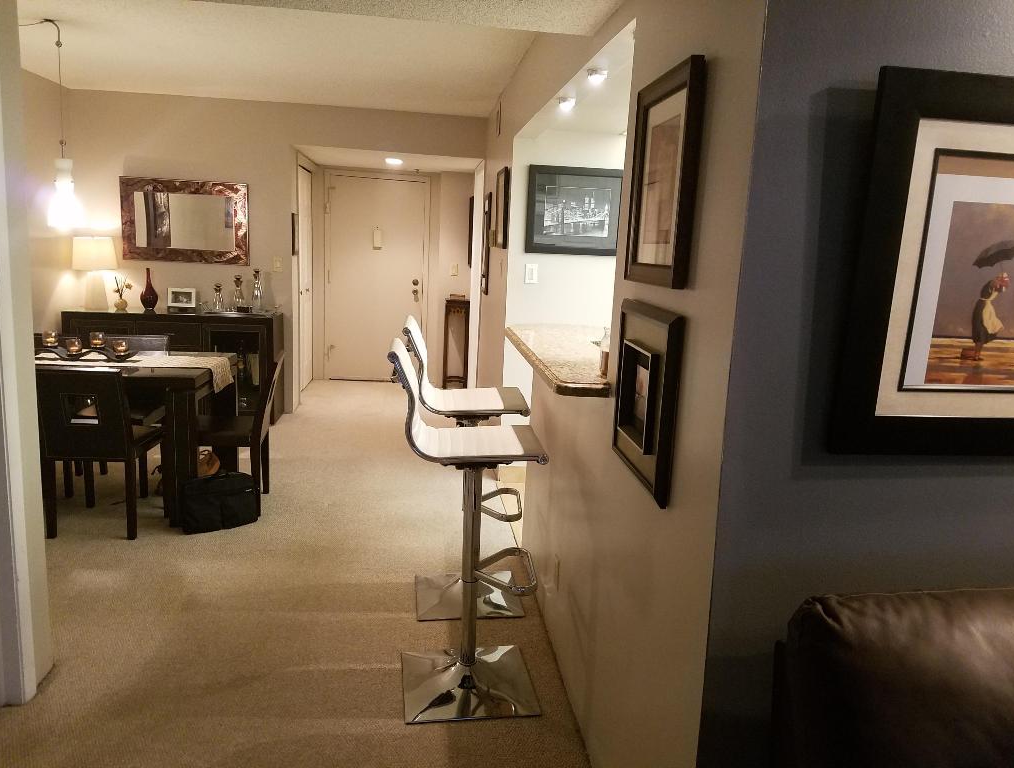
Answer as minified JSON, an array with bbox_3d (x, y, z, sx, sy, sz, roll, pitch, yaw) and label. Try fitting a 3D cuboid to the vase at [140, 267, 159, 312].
[{"bbox_3d":[-2.688,-0.708,5.782,0.130,0.318,0.130,2,11,-7],"label":"vase"}]

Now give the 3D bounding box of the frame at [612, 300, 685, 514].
[{"bbox_3d":[0.310,0.026,1.790,0.030,0.410,0.410,2,11,-7],"label":"frame"}]

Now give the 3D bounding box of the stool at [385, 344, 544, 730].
[{"bbox_3d":[-0.135,0.440,2.475,0.499,1.131,0.447,1,10,-8],"label":"stool"}]

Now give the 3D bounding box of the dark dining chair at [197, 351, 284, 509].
[{"bbox_3d":[-1.470,0.249,4.077,0.549,0.809,0.429,1,10,-8],"label":"dark dining chair"}]

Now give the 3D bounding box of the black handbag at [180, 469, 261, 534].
[{"bbox_3d":[-1.436,0.580,3.828,0.345,0.260,0.150,-4,12,-31],"label":"black handbag"}]

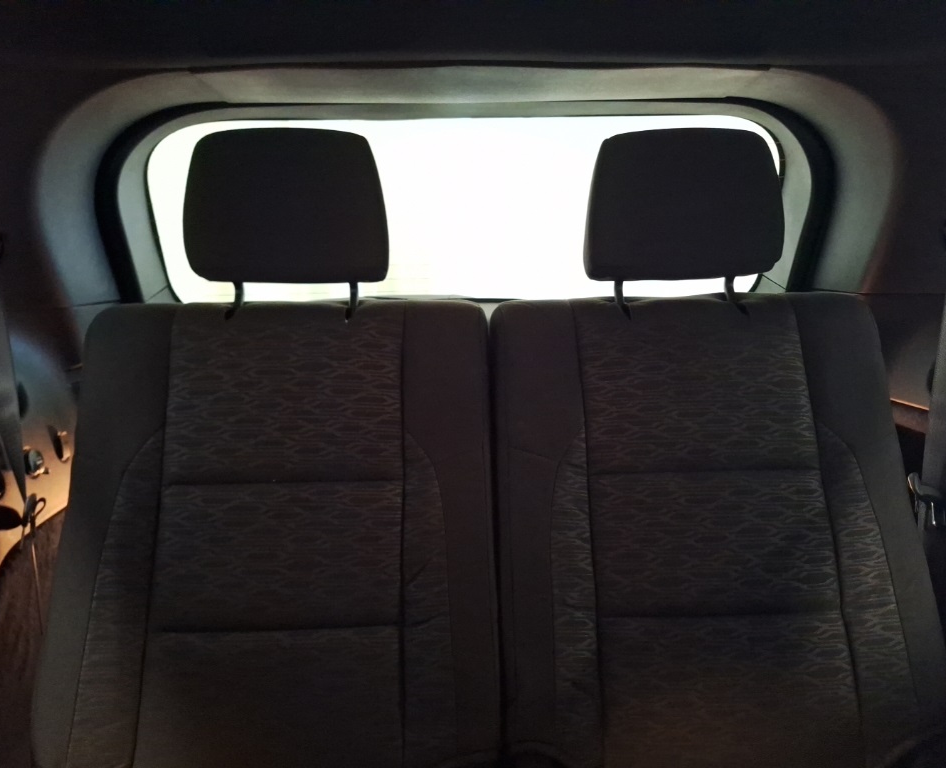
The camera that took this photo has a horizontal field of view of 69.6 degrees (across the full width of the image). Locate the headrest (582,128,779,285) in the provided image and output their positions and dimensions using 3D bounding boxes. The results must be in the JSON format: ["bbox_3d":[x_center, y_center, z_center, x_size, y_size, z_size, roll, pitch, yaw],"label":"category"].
[{"bbox_3d":[0.271,-0.229,0.885,0.245,0.188,0.110,-1,-4,-2],"label":"headrest"}]

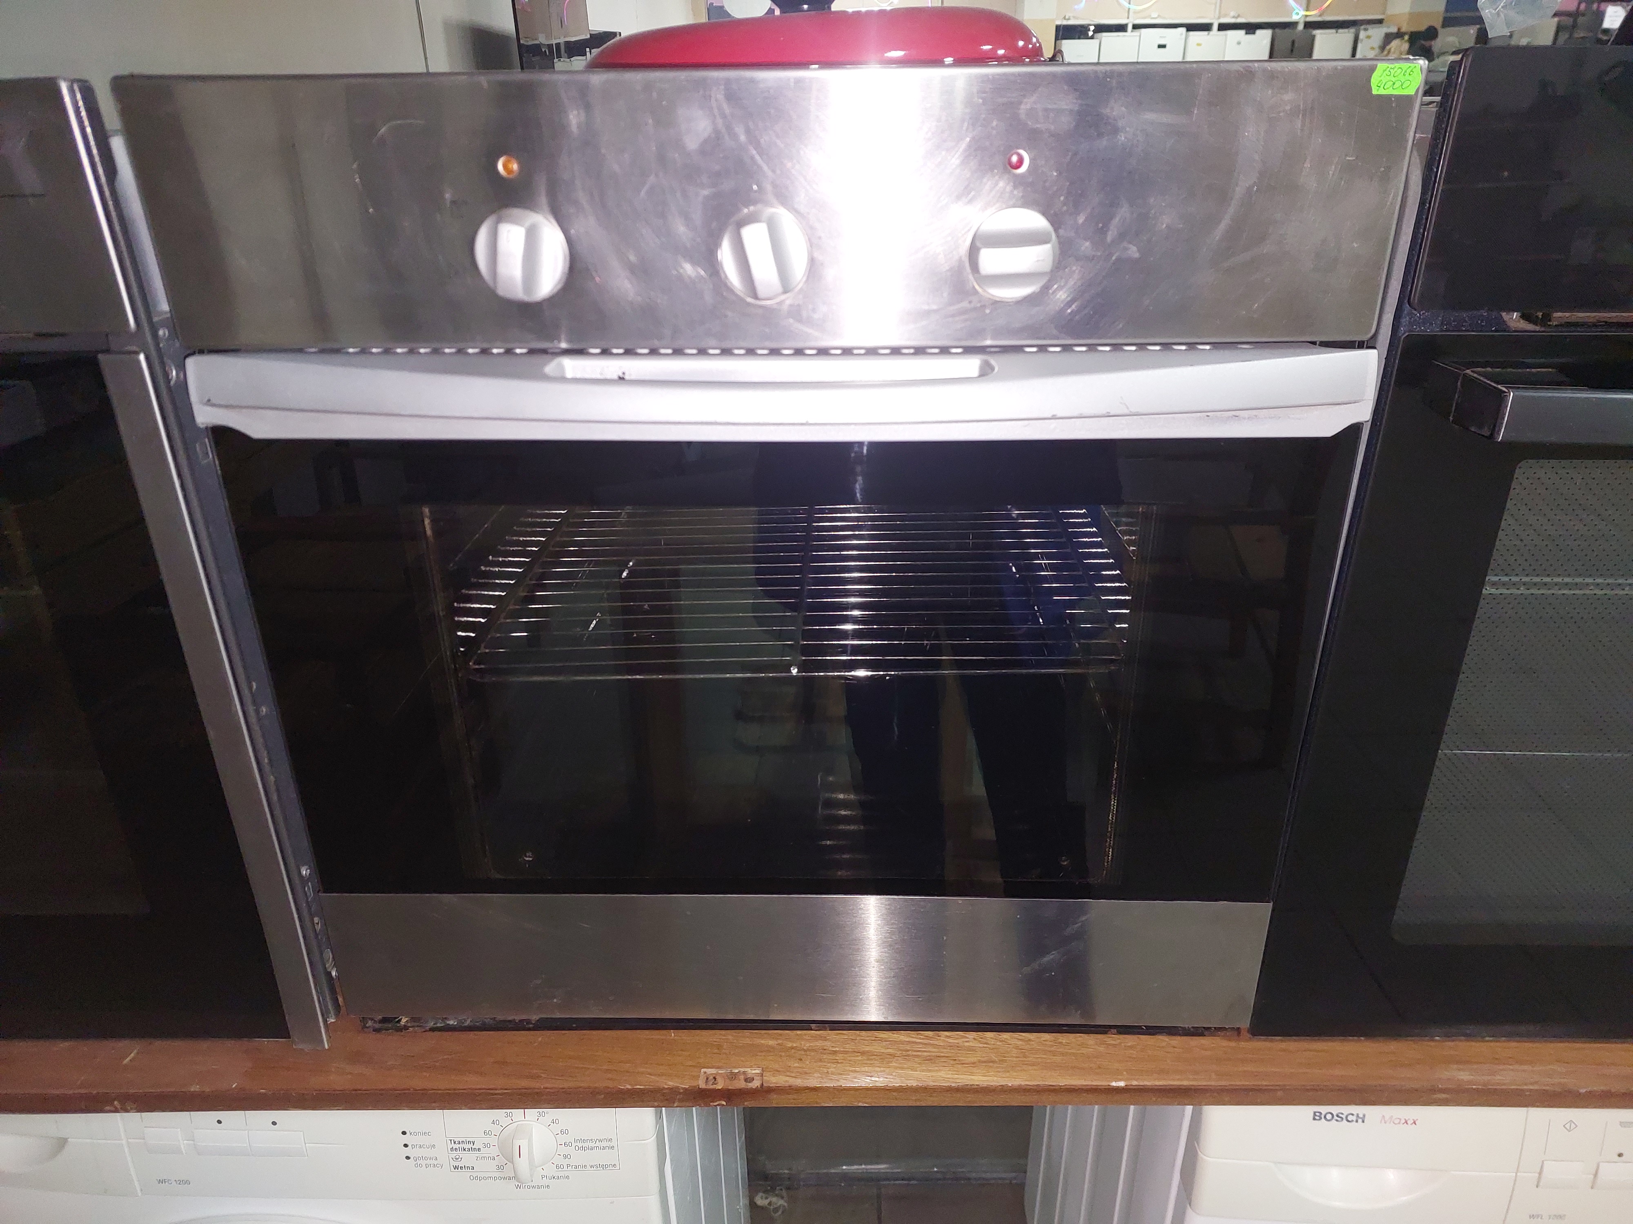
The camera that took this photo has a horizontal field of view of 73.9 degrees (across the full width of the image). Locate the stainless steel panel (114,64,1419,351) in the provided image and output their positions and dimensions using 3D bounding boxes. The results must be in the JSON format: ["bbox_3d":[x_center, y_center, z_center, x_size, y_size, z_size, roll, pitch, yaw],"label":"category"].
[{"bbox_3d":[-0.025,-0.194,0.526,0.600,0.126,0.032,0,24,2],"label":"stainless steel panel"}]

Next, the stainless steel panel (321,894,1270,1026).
[{"bbox_3d":[-0.018,0.223,0.712,0.597,0.101,0.020,0,24,2],"label":"stainless steel panel"}]

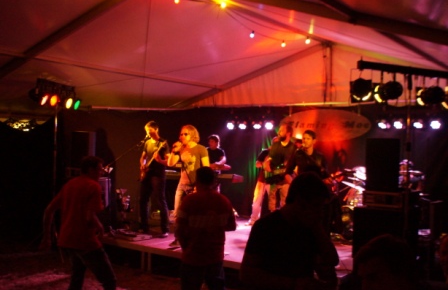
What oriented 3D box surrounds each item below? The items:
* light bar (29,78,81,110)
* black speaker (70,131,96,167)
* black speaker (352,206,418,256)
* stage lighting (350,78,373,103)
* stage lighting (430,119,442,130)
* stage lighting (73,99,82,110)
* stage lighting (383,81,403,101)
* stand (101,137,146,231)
[{"bbox_3d":[-2.582,-0.778,8.050,0.300,0.400,1.150,2,0,15],"label":"light bar"},{"bbox_3d":[-2.305,0.077,8.600,0.340,0.590,0.320,2,0,9],"label":"black speaker"},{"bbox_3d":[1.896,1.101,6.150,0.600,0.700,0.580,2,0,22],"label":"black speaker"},{"bbox_3d":[1.382,-0.548,5.250,0.210,0.220,0.260,2,-3,13],"label":"stage lighting"},{"bbox_3d":[3.784,-0.374,9.300,0.200,0.200,0.240,2,11,23],"label":"stage lighting"},{"bbox_3d":[-2.400,-0.671,8.400,0.250,0.190,0.190,23,8,21],"label":"stage lighting"},{"bbox_3d":[1.716,-0.555,5.400,0.200,0.210,0.260,2,-4,-12],"label":"stage lighting"},{"bbox_3d":[-1.597,0.620,8.300,0.720,1.480,0.500,2,0,-12],"label":"stand"}]

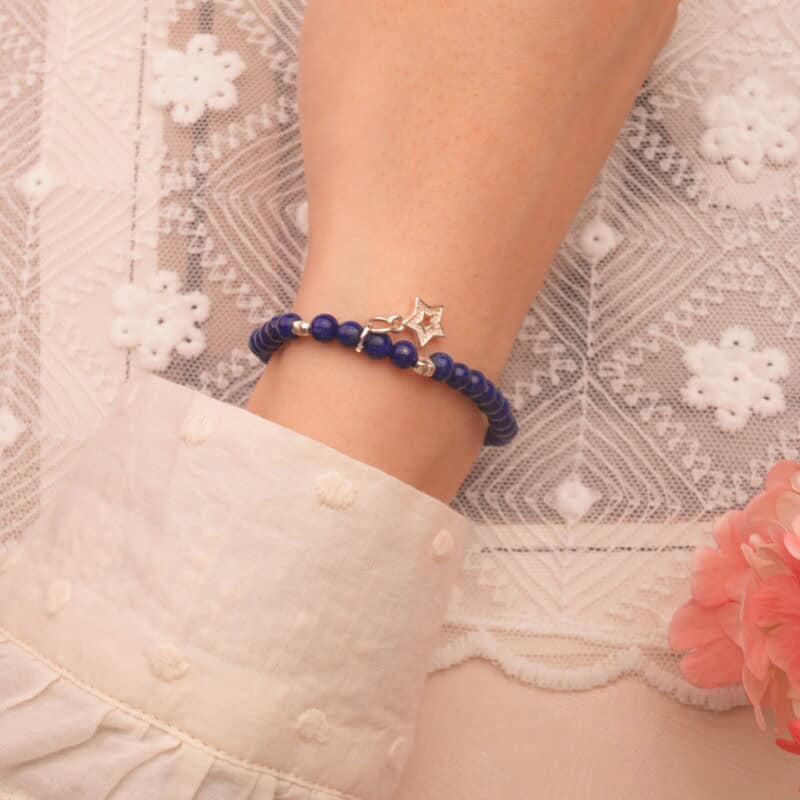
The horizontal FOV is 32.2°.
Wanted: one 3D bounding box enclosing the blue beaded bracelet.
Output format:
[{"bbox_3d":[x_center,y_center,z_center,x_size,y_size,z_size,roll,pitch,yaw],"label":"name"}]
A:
[{"bbox_3d":[-0.002,-0.007,0.332,0.063,0.061,0.017,13,76,15],"label":"blue beaded bracelet"}]

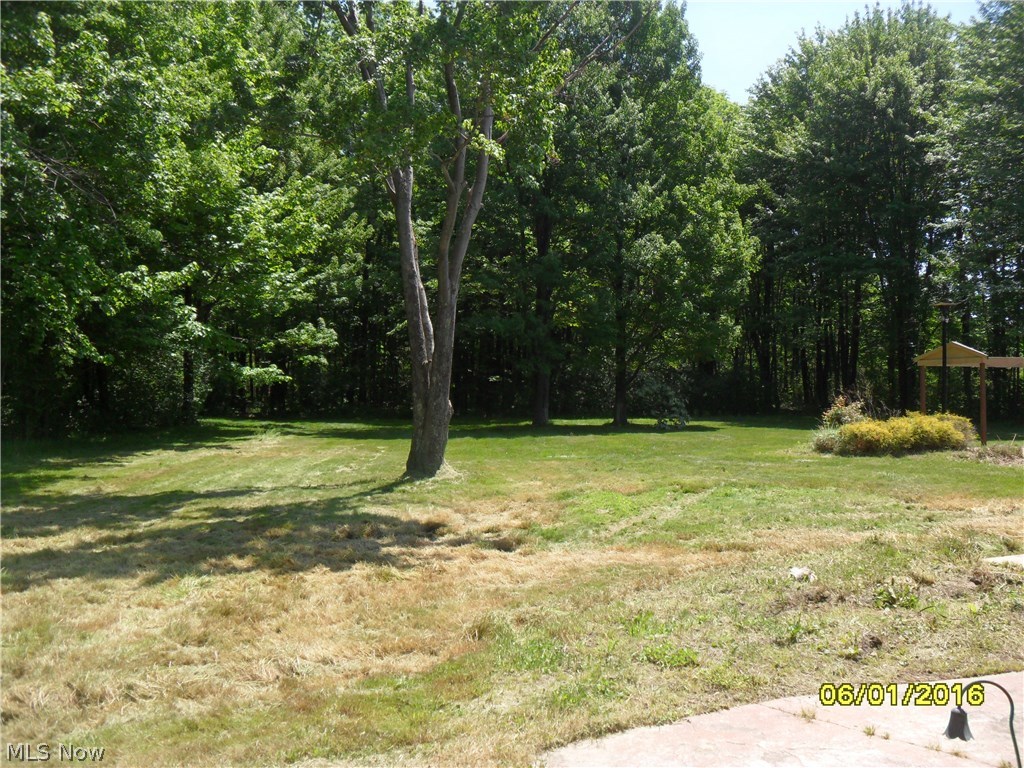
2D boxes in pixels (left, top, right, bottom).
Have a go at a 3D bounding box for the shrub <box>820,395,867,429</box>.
[{"bbox_3d":[7.100,0.740,22.100,1.020,1.040,0.980,0,0,0],"label":"shrub"}]

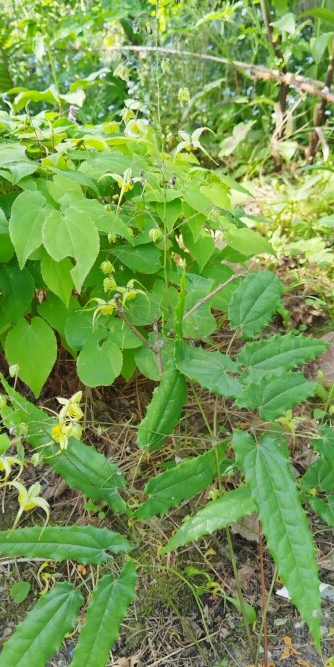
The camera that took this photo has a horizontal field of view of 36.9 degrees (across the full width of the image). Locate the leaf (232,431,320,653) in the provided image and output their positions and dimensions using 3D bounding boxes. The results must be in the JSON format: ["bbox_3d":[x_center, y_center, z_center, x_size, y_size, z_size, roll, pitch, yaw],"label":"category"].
[{"bbox_3d":[0.089,0.153,0.385,0.045,0.153,0.022,-13,-11,-8],"label":"leaf"}]

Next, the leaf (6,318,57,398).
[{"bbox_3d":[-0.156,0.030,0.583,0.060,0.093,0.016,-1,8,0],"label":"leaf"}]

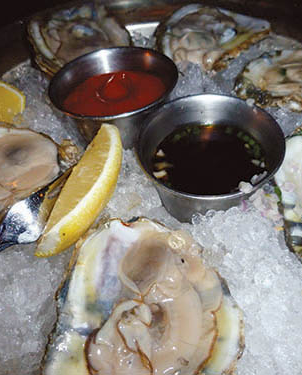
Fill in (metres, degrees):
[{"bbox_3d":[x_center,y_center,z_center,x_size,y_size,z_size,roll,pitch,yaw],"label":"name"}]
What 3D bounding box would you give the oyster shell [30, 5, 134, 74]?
[{"bbox_3d":[-0.043,-0.092,0.261,0.070,0.030,0.072,2,52,8],"label":"oyster shell"}]

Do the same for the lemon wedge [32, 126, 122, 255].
[{"bbox_3d":[-0.033,0.002,0.190,0.030,0.030,0.071,16,64,18],"label":"lemon wedge"}]

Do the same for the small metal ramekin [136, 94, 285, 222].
[{"bbox_3d":[0.027,-0.011,0.192,0.065,0.032,0.065,-4,51,4],"label":"small metal ramekin"}]

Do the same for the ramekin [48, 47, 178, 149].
[{"bbox_3d":[-0.017,-0.043,0.213,0.065,0.032,0.065,-4,48,4],"label":"ramekin"}]

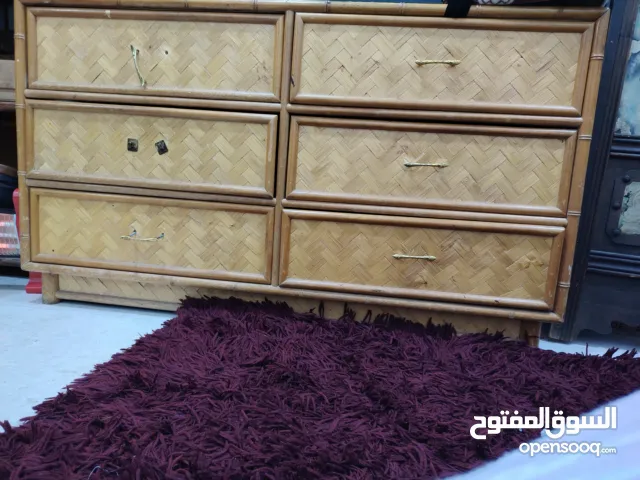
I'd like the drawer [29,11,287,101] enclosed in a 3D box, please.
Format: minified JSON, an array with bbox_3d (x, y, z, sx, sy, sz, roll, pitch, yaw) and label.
[{"bbox_3d":[-0.394,-0.480,1.276,0.660,0.197,0.400,5,8,6],"label":"drawer"}]

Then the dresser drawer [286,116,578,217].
[{"bbox_3d":[0.272,-0.203,1.243,0.660,0.197,0.400,5,8,6],"label":"dresser drawer"}]

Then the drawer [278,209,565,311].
[{"bbox_3d":[0.256,0.021,1.263,0.660,0.197,0.400,5,8,6],"label":"drawer"}]

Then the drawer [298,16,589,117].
[{"bbox_3d":[0.286,-0.425,1.201,0.660,0.197,0.400,5,8,6],"label":"drawer"}]

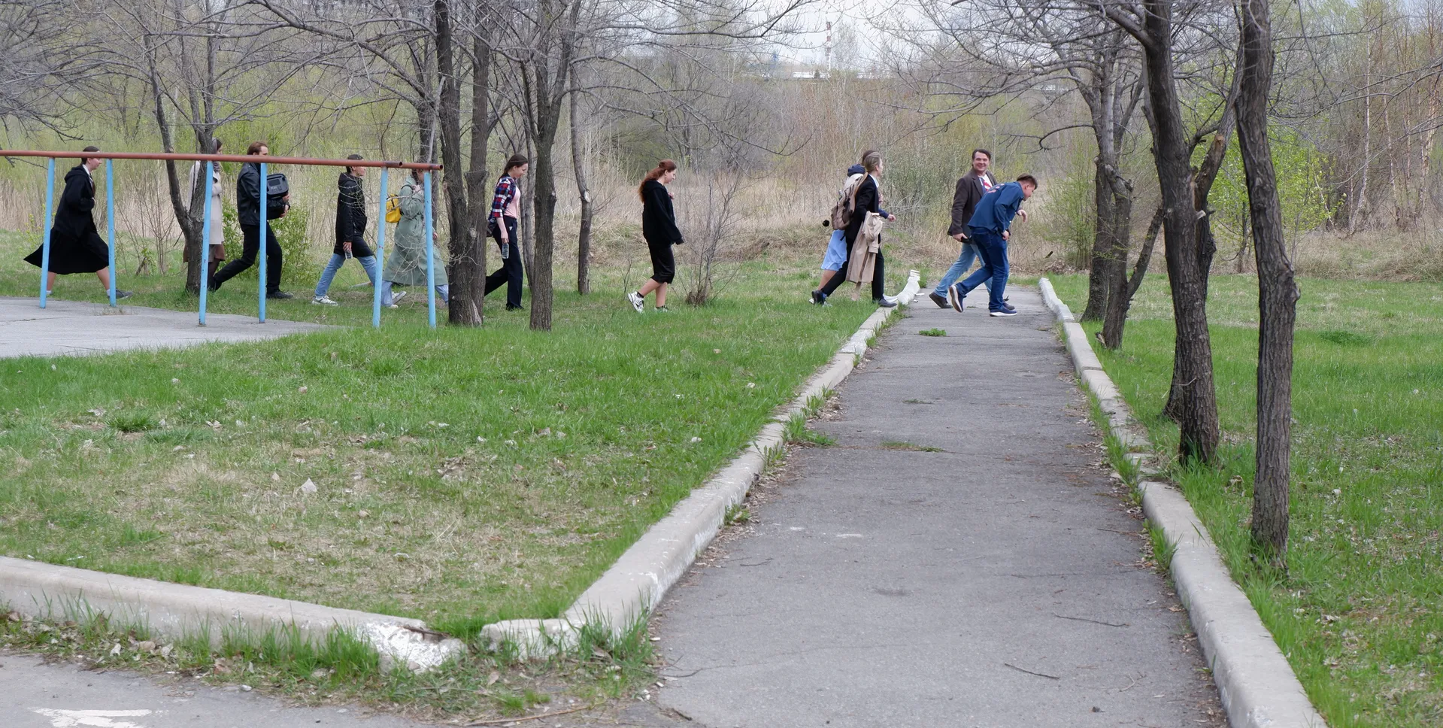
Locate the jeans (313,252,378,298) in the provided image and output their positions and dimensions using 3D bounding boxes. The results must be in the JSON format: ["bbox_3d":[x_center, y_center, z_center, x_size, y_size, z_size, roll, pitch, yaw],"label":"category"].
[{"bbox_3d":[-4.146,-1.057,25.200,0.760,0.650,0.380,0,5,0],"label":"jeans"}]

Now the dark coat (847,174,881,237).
[{"bbox_3d":[1.579,-1.736,25.100,0.410,0.730,0.520,0,5,0],"label":"dark coat"}]

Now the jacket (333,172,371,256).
[{"bbox_3d":[-4.109,-1.667,25.200,0.410,0.930,0.520,0,5,0],"label":"jacket"}]

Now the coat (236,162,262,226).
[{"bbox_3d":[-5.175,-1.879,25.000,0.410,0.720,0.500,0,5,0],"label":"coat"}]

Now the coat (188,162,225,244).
[{"bbox_3d":[-5.888,-1.836,25.800,0.380,0.950,0.500,0,5,0],"label":"coat"}]

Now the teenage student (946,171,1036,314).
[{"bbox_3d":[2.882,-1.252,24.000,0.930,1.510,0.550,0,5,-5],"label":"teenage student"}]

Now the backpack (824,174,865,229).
[{"bbox_3d":[1.378,-1.812,25.200,0.280,0.540,0.330,17,4,-1],"label":"backpack"}]

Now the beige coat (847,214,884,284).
[{"bbox_3d":[1.579,-1.269,24.800,0.400,0.800,0.230,0,5,0],"label":"beige coat"}]

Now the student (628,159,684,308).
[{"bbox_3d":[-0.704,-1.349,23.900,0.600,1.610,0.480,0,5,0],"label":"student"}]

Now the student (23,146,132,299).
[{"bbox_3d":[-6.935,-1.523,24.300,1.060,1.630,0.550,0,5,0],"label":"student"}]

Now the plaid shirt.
[{"bbox_3d":[-2.309,-1.742,23.900,0.310,0.540,0.460,0,5,0],"label":"plaid shirt"}]

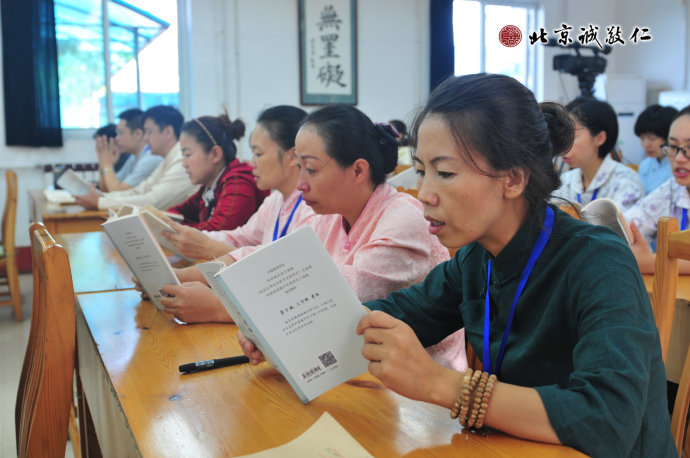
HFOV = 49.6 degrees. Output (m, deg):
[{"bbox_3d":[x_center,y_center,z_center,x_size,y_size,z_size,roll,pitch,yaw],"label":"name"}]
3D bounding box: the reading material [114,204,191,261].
[{"bbox_3d":[-0.485,0.006,1.920,0.200,0.080,0.190,33,-30,-15],"label":"reading material"}]

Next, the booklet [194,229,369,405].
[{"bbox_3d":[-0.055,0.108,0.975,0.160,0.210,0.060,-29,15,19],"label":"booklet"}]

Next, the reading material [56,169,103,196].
[{"bbox_3d":[-1.269,-0.199,3.580,0.060,0.210,0.160,-54,4,-36],"label":"reading material"}]

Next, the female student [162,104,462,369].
[{"bbox_3d":[-0.002,0.297,1.647,0.750,1.150,0.500,-4,9,-23],"label":"female student"}]

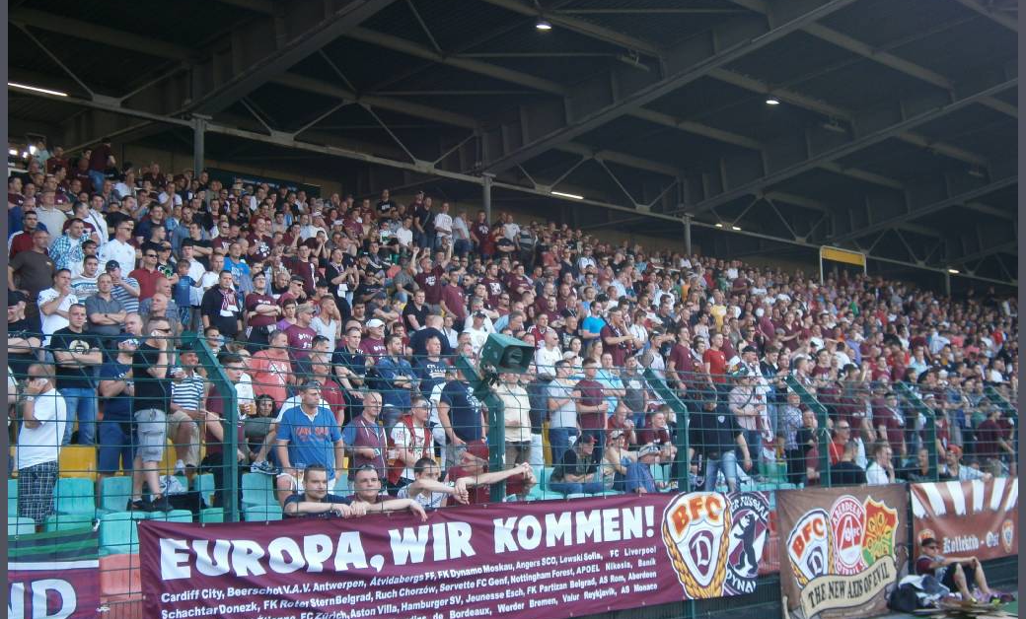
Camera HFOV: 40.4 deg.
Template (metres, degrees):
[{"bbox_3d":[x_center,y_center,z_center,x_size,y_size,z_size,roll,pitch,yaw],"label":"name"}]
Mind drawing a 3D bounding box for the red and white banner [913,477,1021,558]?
[{"bbox_3d":[5.556,2.517,16.906,0.040,0.940,2.950,-7,-9,42],"label":"red and white banner"}]

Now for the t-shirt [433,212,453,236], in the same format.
[{"bbox_3d":[-1.585,-1.922,31.800,0.460,0.610,0.290,3,-8,-33],"label":"t-shirt"}]

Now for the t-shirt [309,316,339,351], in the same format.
[{"bbox_3d":[-2.537,0.404,18.764,0.430,0.640,0.290,5,-9,-43],"label":"t-shirt"}]

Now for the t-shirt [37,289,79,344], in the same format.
[{"bbox_3d":[-5.241,0.074,16.100,0.450,0.640,0.300,3,-8,-36],"label":"t-shirt"}]

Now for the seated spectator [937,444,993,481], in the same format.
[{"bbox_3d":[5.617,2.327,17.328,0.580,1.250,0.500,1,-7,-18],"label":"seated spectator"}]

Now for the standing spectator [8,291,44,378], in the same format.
[{"bbox_3d":[-4.624,0.724,12.899,0.530,1.800,0.400,2,-7,-27],"label":"standing spectator"}]

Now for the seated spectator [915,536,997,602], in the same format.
[{"bbox_3d":[5.009,2.954,15.800,0.920,0.800,0.520,-3,-7,17],"label":"seated spectator"}]

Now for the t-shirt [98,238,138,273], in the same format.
[{"bbox_3d":[-5.372,-0.652,18.965,0.460,0.640,0.300,4,-9,-40],"label":"t-shirt"}]

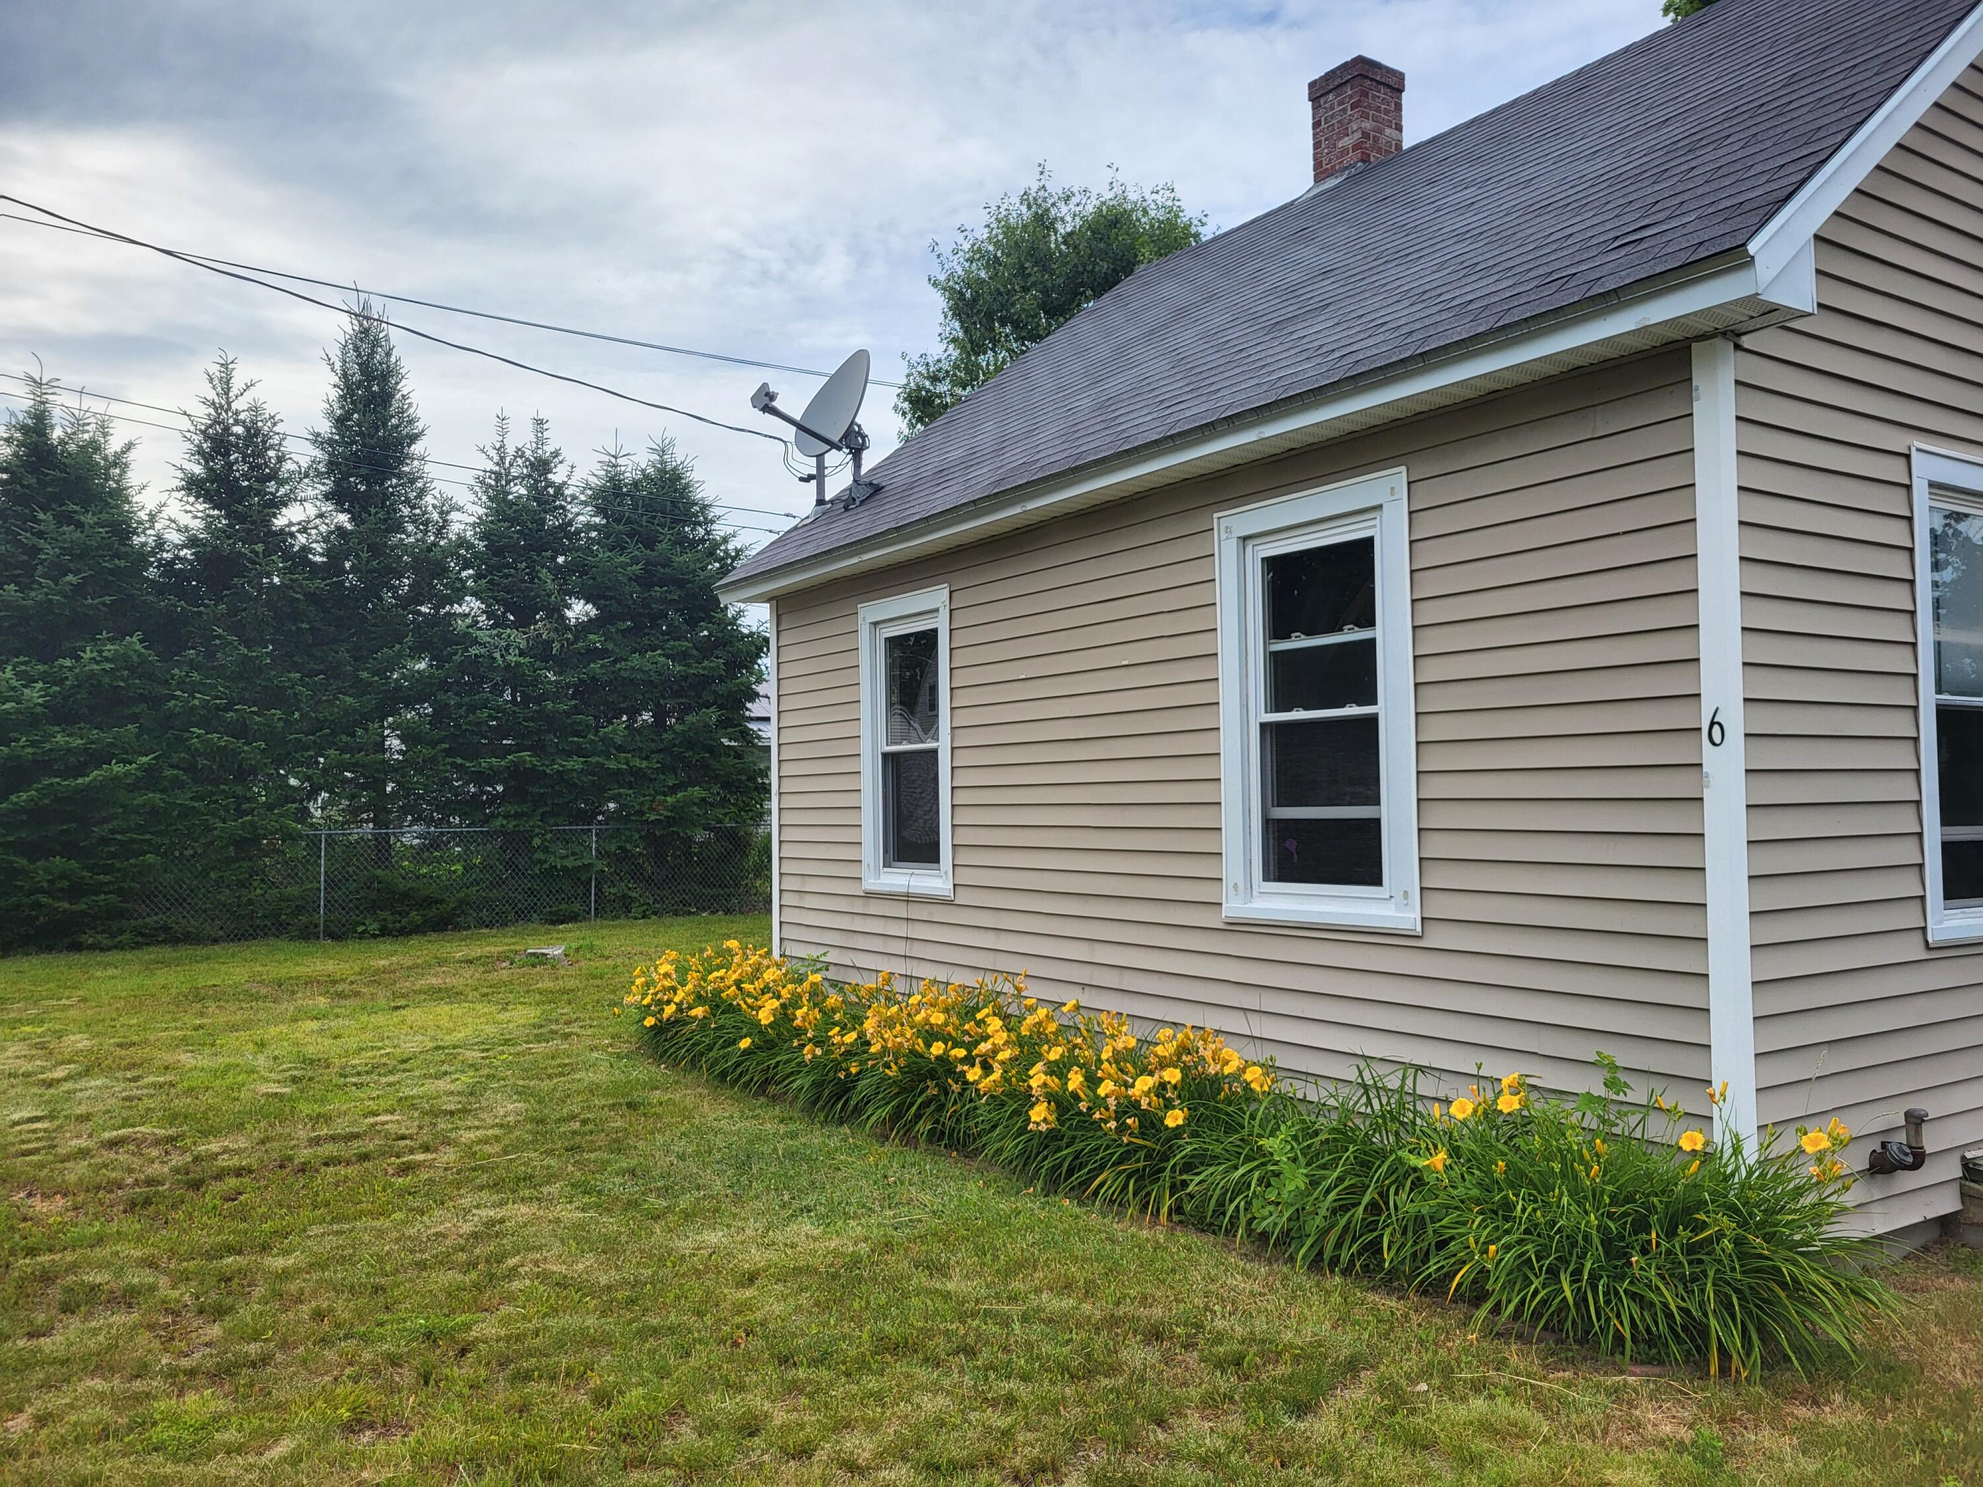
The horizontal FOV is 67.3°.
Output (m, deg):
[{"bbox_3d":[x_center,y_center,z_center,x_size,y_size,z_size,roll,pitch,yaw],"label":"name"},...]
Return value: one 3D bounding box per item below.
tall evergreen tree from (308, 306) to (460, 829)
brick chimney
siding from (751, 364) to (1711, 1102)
[{"bbox_3d":[-7.550,-1.740,18.400,2.300,7.500,2.300,1,-3,-34],"label":"tall evergreen tree"},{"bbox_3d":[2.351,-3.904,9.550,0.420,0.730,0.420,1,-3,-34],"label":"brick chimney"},{"bbox_3d":[0.402,0.257,6.840,0.150,2.600,6.100,1,-3,-34],"label":"siding"}]

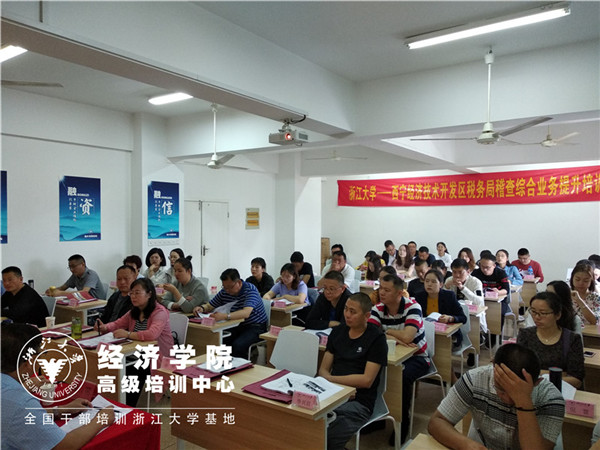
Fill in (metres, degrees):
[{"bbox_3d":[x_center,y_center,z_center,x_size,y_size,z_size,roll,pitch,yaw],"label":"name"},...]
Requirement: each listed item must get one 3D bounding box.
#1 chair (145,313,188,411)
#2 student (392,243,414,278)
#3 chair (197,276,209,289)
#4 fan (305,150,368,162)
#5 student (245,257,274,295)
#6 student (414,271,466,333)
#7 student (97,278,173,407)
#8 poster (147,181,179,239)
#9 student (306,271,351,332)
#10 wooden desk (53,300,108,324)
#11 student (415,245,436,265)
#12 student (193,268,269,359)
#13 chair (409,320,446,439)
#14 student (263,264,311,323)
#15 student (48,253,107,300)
[{"bbox_3d":[-1.280,1.236,3.941,0.455,0.854,0.505,1,2,35],"label":"chair"},{"bbox_3d":[1.631,0.959,7.240,0.480,1.256,0.750,1,1,34],"label":"student"},{"bbox_3d":[-1.543,1.163,6.081,0.460,0.860,0.520,1,1,35],"label":"chair"},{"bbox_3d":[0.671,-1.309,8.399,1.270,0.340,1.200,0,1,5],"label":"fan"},{"bbox_3d":[-0.538,1.016,5.467,0.520,1.214,0.750,1,1,34],"label":"student"},{"bbox_3d":[1.258,1.039,4.245,0.520,1.206,0.750,1,1,34],"label":"student"},{"bbox_3d":[-1.391,1.066,3.900,0.614,1.196,0.653,1,2,35],"label":"student"},{"bbox_3d":[-2.211,-0.226,7.312,0.012,0.910,0.605,1,1,35],"label":"poster"},{"bbox_3d":[0.301,1.030,3.961,0.520,1.250,0.720,1,1,35],"label":"student"},{"bbox_3d":[-2.675,1.251,5.239,1.170,0.750,0.420,1,1,31],"label":"wooden desk"},{"bbox_3d":[2.313,0.997,8.316,0.520,1.180,0.700,1,1,33],"label":"student"},{"bbox_3d":[-0.671,1.044,4.482,0.544,1.216,0.733,1,2,35],"label":"student"},{"bbox_3d":[0.845,1.244,3.765,0.460,0.830,0.520,1,1,33],"label":"chair"},{"bbox_3d":[-0.143,1.033,5.082,0.500,1.191,0.750,1,1,34],"label":"student"},{"bbox_3d":[-2.695,0.999,5.574,0.550,1.250,0.800,1,1,34],"label":"student"}]

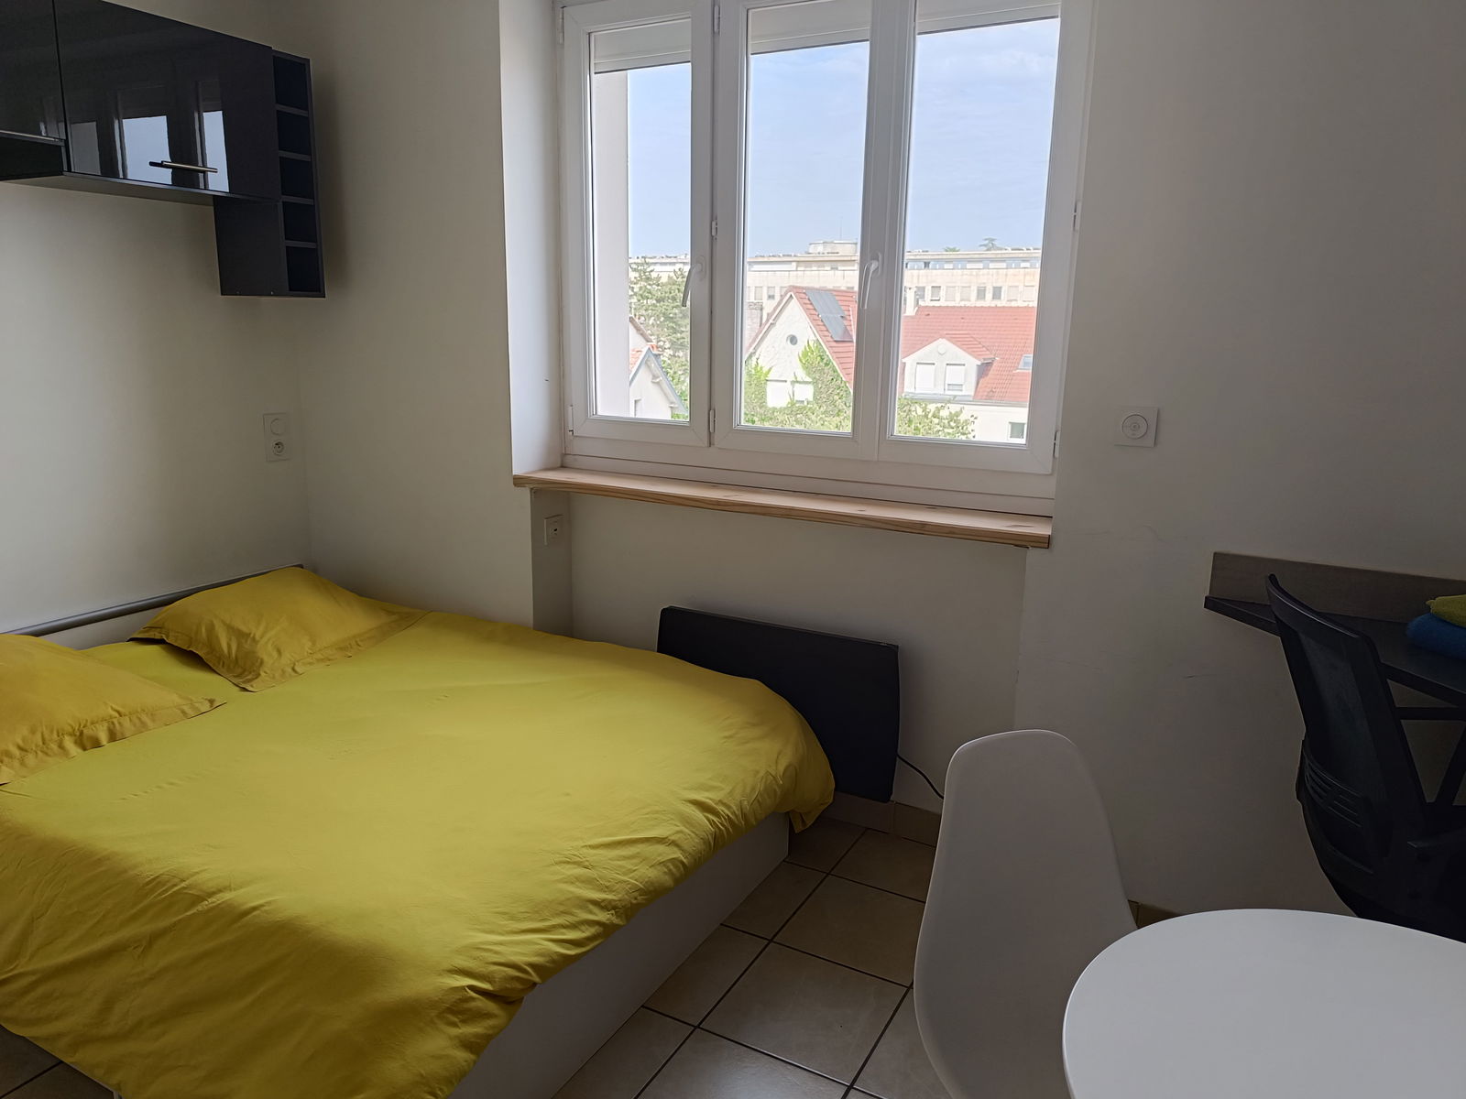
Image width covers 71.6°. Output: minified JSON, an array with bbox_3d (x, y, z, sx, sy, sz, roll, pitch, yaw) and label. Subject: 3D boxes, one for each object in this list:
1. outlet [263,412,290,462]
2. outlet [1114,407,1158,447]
[{"bbox_3d":[-1.474,-0.363,3.300,0.012,0.152,0.083,8,14,28],"label":"outlet"},{"bbox_3d":[0.848,-0.259,2.145,0.083,0.083,0.012,8,14,28],"label":"outlet"}]

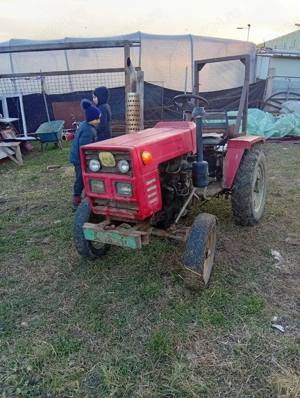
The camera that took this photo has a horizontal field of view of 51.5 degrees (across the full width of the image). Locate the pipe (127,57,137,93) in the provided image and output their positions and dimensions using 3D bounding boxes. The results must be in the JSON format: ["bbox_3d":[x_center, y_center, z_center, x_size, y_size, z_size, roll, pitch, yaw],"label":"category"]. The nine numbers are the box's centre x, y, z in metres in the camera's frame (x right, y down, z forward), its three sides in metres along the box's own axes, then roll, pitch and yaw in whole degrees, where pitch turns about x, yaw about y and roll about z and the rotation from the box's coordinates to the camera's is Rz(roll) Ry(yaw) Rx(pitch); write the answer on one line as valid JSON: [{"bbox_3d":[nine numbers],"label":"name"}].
[{"bbox_3d":[-0.151,-1.024,2.576,0.060,0.290,0.120,17,26,38],"label":"pipe"}]

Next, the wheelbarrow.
[{"bbox_3d":[-2.341,-1.477,7.331,0.580,0.630,1.200,0,20,-2],"label":"wheelbarrow"}]

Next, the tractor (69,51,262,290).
[{"bbox_3d":[0.346,-0.486,2.971,1.270,1.840,2.450,12,23,27],"label":"tractor"}]

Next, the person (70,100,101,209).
[{"bbox_3d":[-0.764,-0.461,3.648,0.360,1.290,0.360,-2,20,-8],"label":"person"}]

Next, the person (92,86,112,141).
[{"bbox_3d":[-0.630,-0.803,4.395,0.290,1.430,0.380,5,21,11],"label":"person"}]

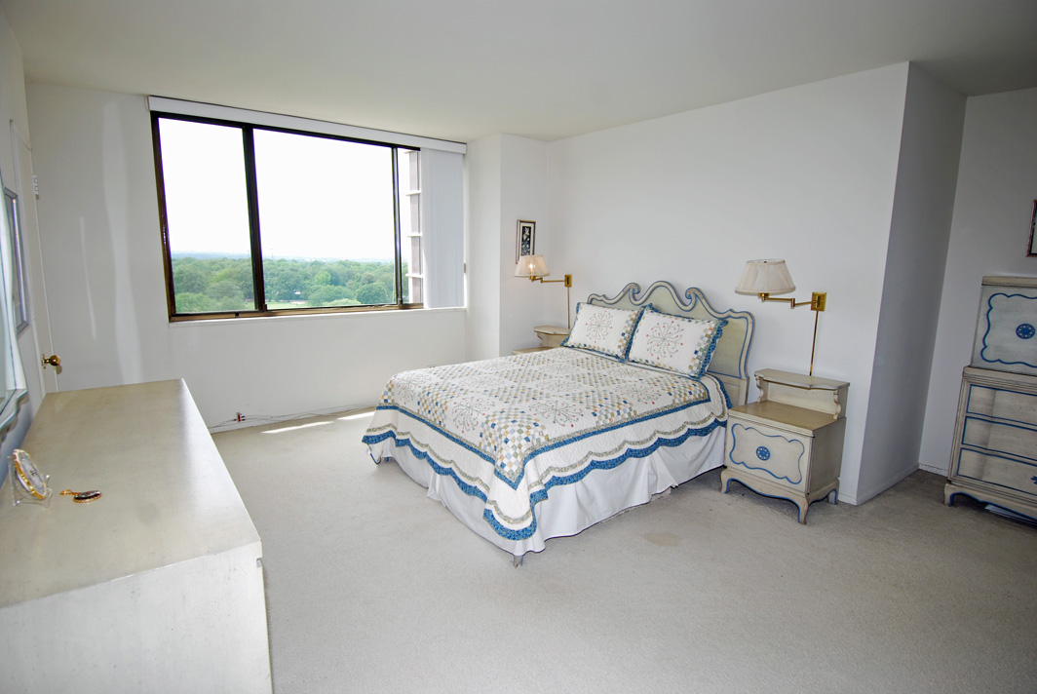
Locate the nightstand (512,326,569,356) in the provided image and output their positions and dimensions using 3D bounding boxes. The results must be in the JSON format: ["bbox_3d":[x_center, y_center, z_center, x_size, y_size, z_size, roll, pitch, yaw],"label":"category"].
[{"bbox_3d":[0.252,0.229,4.837,0.420,0.736,0.500,-7,13,-37],"label":"nightstand"}]

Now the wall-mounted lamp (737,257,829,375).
[{"bbox_3d":[1.482,-0.151,2.947,0.688,0.691,0.330,-7,13,-37],"label":"wall-mounted lamp"}]

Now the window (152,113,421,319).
[{"bbox_3d":[-1.739,-1.004,4.368,2.105,1.462,0.100,-7,13,-37],"label":"window"}]

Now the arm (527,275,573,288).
[{"bbox_3d":[0.275,-0.587,4.680,0.460,0.114,0.175,-7,13,-37],"label":"arm"}]

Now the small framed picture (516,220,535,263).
[{"bbox_3d":[0.079,-0.973,4.835,0.219,0.400,0.025,-7,13,-37],"label":"small framed picture"}]

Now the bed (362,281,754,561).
[{"bbox_3d":[0.270,0.213,3.473,2.040,1.259,1.613,-7,13,-37],"label":"bed"}]

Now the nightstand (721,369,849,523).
[{"bbox_3d":[1.589,0.562,3.106,0.420,0.736,0.500,-7,13,-37],"label":"nightstand"}]

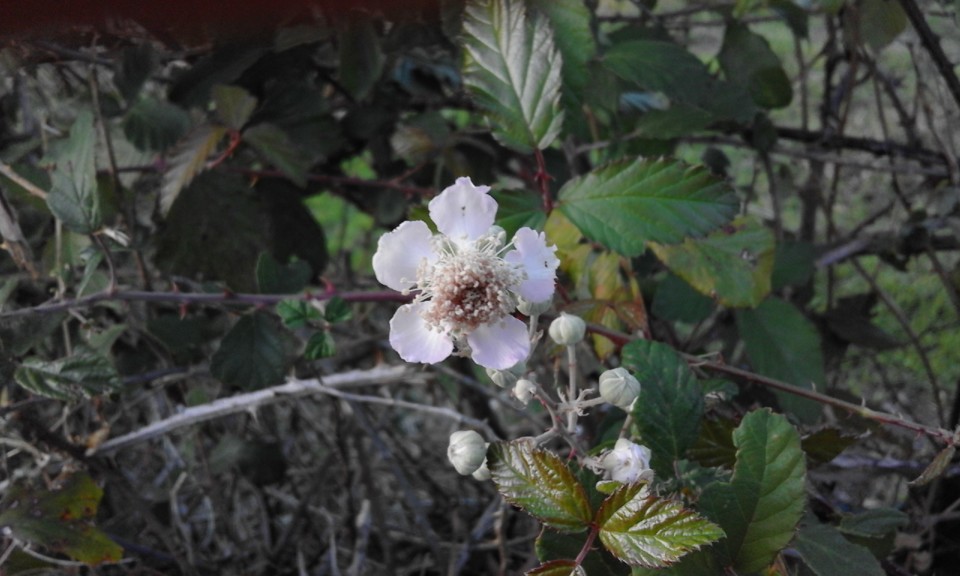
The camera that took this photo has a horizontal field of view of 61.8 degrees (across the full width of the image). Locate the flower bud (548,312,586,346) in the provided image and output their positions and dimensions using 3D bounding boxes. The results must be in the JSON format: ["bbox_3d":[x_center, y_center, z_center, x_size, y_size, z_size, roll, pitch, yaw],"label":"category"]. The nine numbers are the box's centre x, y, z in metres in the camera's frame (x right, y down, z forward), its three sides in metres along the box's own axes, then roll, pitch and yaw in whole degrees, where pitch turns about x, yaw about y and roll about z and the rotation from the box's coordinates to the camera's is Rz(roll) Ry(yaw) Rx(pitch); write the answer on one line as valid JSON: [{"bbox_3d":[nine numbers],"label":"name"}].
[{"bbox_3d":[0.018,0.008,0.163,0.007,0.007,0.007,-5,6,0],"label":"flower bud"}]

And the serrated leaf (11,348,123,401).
[{"bbox_3d":[-0.139,0.029,0.270,0.036,0.009,0.017,10,65,-1],"label":"serrated leaf"}]

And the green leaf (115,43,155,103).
[{"bbox_3d":[-0.172,-0.107,0.400,0.022,0.032,0.012,11,-21,-15],"label":"green leaf"}]

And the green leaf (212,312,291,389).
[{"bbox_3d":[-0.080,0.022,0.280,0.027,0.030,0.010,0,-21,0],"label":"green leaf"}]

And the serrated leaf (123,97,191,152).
[{"bbox_3d":[-0.153,-0.077,0.380,0.032,0.029,0.012,2,-24,-5],"label":"serrated leaf"}]

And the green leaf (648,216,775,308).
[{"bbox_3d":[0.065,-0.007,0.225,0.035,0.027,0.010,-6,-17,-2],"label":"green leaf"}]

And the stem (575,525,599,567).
[{"bbox_3d":[0.021,0.050,0.157,0.002,0.009,0.002,26,-12,0],"label":"stem"}]

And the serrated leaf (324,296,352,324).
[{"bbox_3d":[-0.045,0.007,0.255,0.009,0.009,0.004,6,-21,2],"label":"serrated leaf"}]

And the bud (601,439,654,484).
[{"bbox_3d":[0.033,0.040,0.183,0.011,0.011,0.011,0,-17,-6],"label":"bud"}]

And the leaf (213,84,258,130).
[{"bbox_3d":[-0.110,-0.082,0.360,0.020,0.022,0.012,4,-18,-5],"label":"leaf"}]

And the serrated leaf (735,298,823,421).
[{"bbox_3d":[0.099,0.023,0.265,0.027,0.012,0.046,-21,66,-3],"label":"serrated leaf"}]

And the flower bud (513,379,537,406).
[{"bbox_3d":[0.009,0.021,0.163,0.005,0.005,0.005,-23,18,-2],"label":"flower bud"}]

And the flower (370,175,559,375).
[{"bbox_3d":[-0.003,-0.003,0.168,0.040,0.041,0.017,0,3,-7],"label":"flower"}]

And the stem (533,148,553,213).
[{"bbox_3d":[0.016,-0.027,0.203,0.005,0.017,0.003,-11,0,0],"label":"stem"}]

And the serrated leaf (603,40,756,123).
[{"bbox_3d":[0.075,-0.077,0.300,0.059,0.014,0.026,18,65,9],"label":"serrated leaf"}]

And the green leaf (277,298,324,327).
[{"bbox_3d":[-0.052,0.007,0.230,0.013,0.009,0.005,0,18,0],"label":"green leaf"}]

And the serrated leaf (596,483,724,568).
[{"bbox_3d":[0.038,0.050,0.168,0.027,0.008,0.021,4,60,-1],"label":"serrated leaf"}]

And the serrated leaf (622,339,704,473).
[{"bbox_3d":[0.043,0.028,0.190,0.018,0.031,0.007,-8,-6,5],"label":"serrated leaf"}]

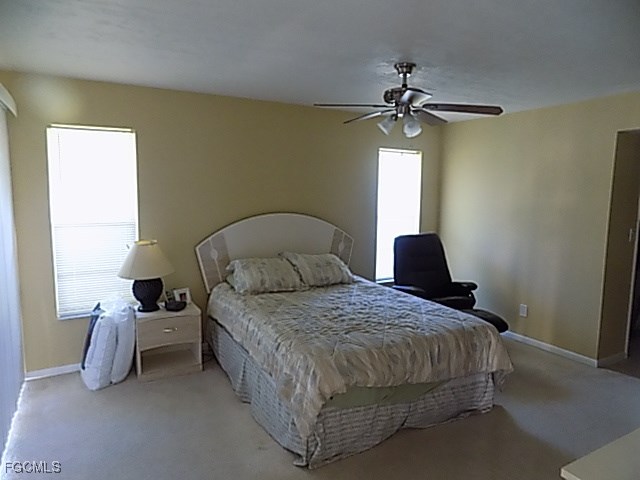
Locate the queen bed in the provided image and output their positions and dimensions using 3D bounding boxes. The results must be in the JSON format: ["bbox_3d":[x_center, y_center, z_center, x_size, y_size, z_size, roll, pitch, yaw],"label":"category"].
[{"bbox_3d":[0.105,0.497,3.602,1.780,1.345,2.080,-3,8,-29],"label":"queen bed"}]

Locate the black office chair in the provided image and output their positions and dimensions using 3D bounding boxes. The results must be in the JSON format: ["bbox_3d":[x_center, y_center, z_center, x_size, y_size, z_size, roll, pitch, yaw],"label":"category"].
[{"bbox_3d":[1.329,0.552,4.452,0.820,1.080,1.200,-3,8,-29],"label":"black office chair"}]

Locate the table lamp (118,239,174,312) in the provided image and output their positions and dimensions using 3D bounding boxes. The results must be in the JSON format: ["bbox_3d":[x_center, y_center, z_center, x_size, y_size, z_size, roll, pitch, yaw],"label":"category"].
[{"bbox_3d":[-1.465,0.306,3.613,0.440,0.625,0.440,-3,8,-29],"label":"table lamp"}]

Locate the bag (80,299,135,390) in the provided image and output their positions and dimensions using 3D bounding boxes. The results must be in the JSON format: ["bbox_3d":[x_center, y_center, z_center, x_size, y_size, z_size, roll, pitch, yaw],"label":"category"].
[{"bbox_3d":[-1.752,0.828,3.504,0.400,0.650,0.320,-4,9,-39],"label":"bag"}]

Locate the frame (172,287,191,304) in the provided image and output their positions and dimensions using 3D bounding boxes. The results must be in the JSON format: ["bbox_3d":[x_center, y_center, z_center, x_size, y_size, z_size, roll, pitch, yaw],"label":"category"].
[{"bbox_3d":[-1.257,0.518,3.873,0.135,0.140,0.030,-5,-4,-42],"label":"frame"}]

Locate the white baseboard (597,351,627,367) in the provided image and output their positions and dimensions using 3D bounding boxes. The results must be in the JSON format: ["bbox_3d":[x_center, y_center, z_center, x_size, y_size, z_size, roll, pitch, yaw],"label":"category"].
[{"bbox_3d":[2.779,1.125,4.033,0.540,0.085,0.016,-3,8,-29],"label":"white baseboard"}]

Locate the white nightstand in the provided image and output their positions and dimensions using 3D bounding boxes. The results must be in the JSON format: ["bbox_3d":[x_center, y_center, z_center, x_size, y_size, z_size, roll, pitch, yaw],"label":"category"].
[{"bbox_3d":[-1.341,0.872,3.731,0.510,0.525,0.390,-3,8,-29],"label":"white nightstand"}]

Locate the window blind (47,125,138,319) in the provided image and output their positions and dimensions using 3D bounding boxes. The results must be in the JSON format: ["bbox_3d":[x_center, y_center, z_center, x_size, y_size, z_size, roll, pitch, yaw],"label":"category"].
[{"bbox_3d":[-1.898,-0.142,3.627,0.648,1.590,0.050,-3,8,-29],"label":"window blind"}]

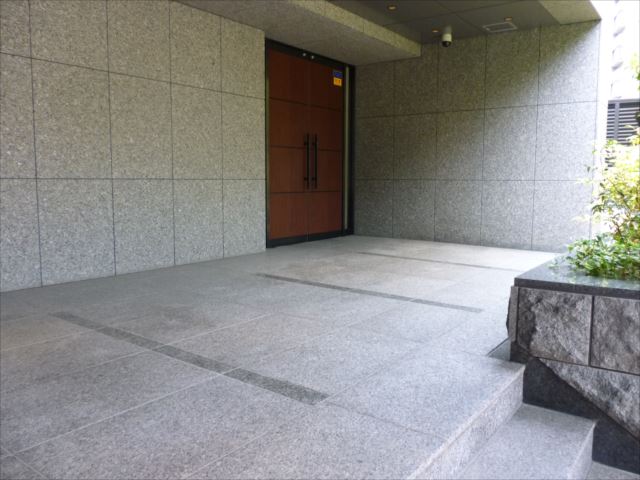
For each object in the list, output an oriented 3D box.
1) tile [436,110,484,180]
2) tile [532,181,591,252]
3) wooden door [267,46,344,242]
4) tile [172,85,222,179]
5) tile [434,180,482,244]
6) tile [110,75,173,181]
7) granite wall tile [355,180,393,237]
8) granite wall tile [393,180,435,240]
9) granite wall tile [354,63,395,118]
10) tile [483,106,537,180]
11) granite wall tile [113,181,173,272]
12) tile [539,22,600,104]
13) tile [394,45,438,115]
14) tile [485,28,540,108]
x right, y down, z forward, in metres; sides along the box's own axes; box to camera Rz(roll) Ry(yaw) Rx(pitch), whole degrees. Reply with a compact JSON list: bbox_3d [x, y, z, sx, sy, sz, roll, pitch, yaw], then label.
[{"bbox_3d":[1.823,-1.214,6.723,0.634,0.876,0.030,5,8,37],"label":"tile"},{"bbox_3d":[2.825,-0.276,6.067,0.622,0.833,0.030,5,8,37],"label":"tile"},{"bbox_3d":[-0.166,-1.173,6.791,0.053,2.297,1.558,5,8,37],"label":"wooden door"},{"bbox_3d":[-1.187,-1.021,4.990,0.030,0.858,0.606,5,8,37],"label":"tile"},{"bbox_3d":[1.796,-0.368,6.775,0.631,0.825,0.030,5,8,37],"label":"tile"},{"bbox_3d":[-1.584,-0.985,4.594,0.030,0.880,0.620,5,8,37],"label":"tile"},{"bbox_3d":[0.781,-0.463,7.541,0.658,0.825,0.030,5,8,37],"label":"granite wall tile"},{"bbox_3d":[1.261,-0.406,7.002,0.614,0.806,0.030,5,8,37],"label":"granite wall tile"},{"bbox_3d":[0.794,-2.121,7.403,0.661,0.766,0.030,5,8,37],"label":"granite wall tile"},{"bbox_3d":[2.253,-1.145,6.167,0.614,0.858,0.030,5,8,37],"label":"tile"},{"bbox_3d":[-1.600,-0.134,4.745,0.030,0.834,0.632,5,8,37],"label":"granite wall tile"},{"bbox_3d":[2.829,-2.003,5.868,0.622,0.893,0.030,5,8,37],"label":"tile"},{"bbox_3d":[1.269,-2.094,6.802,0.614,0.862,0.030,5,8,37],"label":"tile"},{"bbox_3d":[2.330,-2.048,6.243,0.630,0.893,0.030,5,8,37],"label":"tile"}]

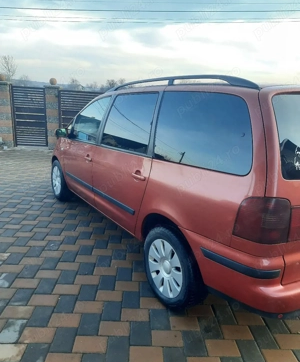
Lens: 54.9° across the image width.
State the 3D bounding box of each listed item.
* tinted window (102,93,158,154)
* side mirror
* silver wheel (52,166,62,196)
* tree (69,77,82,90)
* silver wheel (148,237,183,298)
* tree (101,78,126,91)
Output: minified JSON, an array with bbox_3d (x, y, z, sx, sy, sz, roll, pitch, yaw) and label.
[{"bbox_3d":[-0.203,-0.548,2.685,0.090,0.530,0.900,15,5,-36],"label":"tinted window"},{"bbox_3d":[-1.167,-0.623,3.799,0.200,0.150,0.110,-6,17,-33],"label":"side mirror"},{"bbox_3d":[-1.429,-0.009,4.479,0.090,0.440,0.440,-6,17,-33],"label":"silver wheel"},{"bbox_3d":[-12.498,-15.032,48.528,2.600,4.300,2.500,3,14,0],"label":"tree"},{"bbox_3d":[0.121,0.657,2.201,0.090,0.440,0.440,-6,17,-33],"label":"silver wheel"},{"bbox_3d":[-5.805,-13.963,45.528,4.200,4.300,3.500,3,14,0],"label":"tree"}]

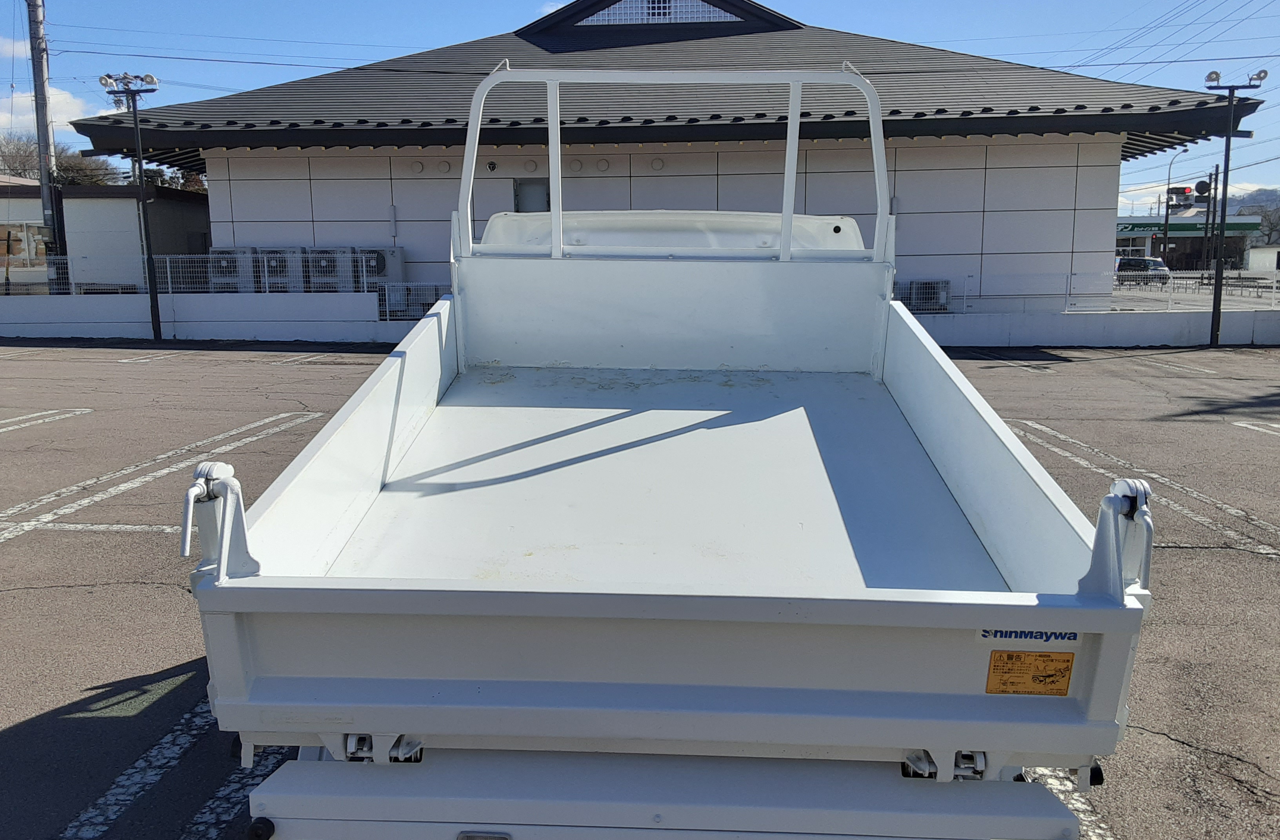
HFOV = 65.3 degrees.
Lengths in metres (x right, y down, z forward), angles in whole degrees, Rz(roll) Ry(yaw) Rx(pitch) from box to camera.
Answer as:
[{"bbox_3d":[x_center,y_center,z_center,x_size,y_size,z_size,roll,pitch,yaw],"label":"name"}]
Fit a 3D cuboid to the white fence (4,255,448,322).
[{"bbox_3d":[-8.377,-2.704,20.373,8.800,1.330,0.080,0,9,2],"label":"white fence"}]

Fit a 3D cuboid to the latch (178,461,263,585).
[{"bbox_3d":[-0.621,0.151,1.470,0.098,0.180,0.058,1,20,2],"label":"latch"}]

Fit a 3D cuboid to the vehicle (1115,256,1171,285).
[{"bbox_3d":[31.519,-9.296,62.500,1.500,1.750,3.450,-4,10,-18],"label":"vehicle"}]

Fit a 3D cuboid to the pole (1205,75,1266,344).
[{"bbox_3d":[11.294,-4.062,19.286,1.170,5.210,0.350,0,9,2],"label":"pole"}]

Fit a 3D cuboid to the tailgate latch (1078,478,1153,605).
[{"bbox_3d":[0.686,0.175,1.431,0.094,0.180,0.058,1,20,2],"label":"tailgate latch"}]

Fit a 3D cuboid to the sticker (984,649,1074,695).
[{"bbox_3d":[0.595,0.387,1.522,0.124,0.076,0.004,1,20,2],"label":"sticker"}]

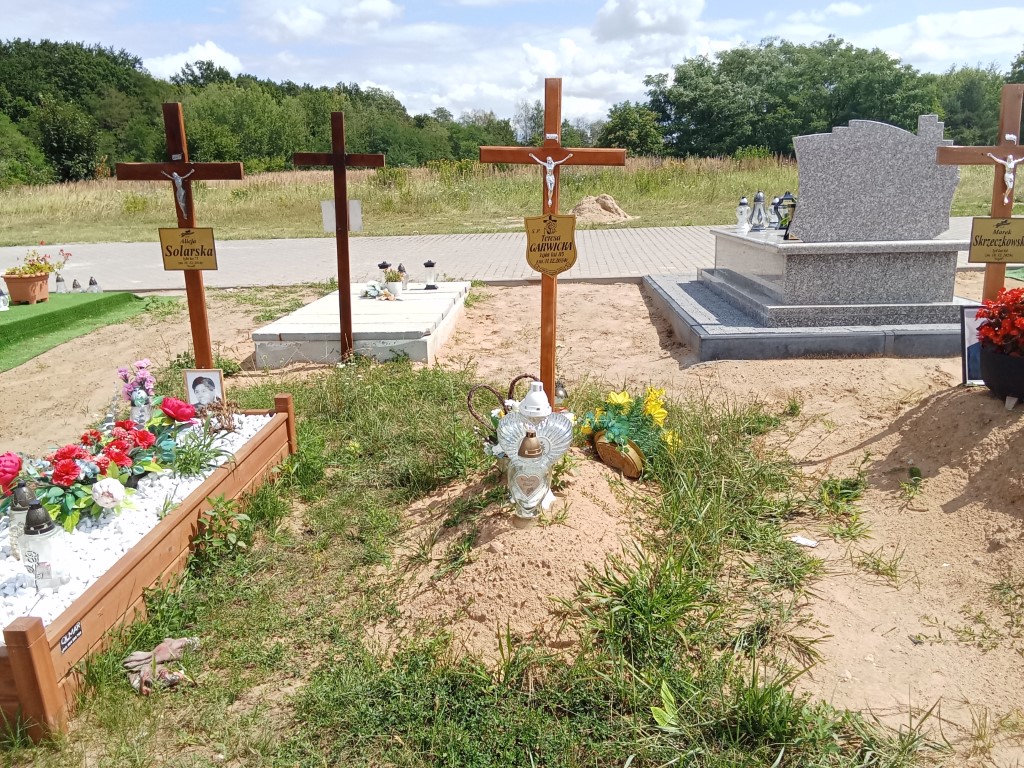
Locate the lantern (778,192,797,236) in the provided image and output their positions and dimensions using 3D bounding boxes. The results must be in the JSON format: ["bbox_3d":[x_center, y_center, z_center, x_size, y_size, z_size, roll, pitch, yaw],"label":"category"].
[{"bbox_3d":[2.387,-1.496,6.888,0.200,0.311,0.200,-1,15,0],"label":"lantern"}]

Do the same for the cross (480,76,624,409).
[{"bbox_3d":[0.186,-0.580,3.707,0.656,1.574,0.070,1,15,7],"label":"cross"}]

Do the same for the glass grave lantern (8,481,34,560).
[{"bbox_3d":[-1.383,0.381,2.238,0.090,0.232,0.085,-6,16,-16],"label":"glass grave lantern"}]

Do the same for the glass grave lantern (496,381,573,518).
[{"bbox_3d":[0.072,0.211,2.600,0.243,0.439,0.150,-1,14,4],"label":"glass grave lantern"}]

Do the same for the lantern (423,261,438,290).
[{"bbox_3d":[-0.760,-1.024,7.460,0.120,0.252,0.120,-1,15,0],"label":"lantern"}]

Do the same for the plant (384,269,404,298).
[{"bbox_3d":[-0.956,-0.817,6.450,0.140,0.222,0.140,-1,14,4],"label":"plant"}]

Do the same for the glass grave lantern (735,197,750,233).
[{"bbox_3d":[1.934,-1.404,6.650,0.122,0.290,0.122,-1,14,4],"label":"glass grave lantern"}]

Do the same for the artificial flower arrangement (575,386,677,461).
[{"bbox_3d":[0.460,0.175,3.150,0.280,0.320,0.290,-52,7,-27],"label":"artificial flower arrangement"}]

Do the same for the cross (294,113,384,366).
[{"bbox_3d":[-1.040,-0.872,4.880,0.555,1.494,0.060,1,15,4],"label":"cross"}]

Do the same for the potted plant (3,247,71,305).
[{"bbox_3d":[-4.438,-1.010,7.439,0.540,0.518,0.400,-2,15,-3],"label":"potted plant"}]

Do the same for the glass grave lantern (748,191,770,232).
[{"bbox_3d":[2.069,-1.437,6.650,0.160,0.330,0.160,-1,14,4],"label":"glass grave lantern"}]

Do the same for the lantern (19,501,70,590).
[{"bbox_3d":[-1.228,0.417,2.078,0.120,0.239,0.120,-6,16,-16],"label":"lantern"}]

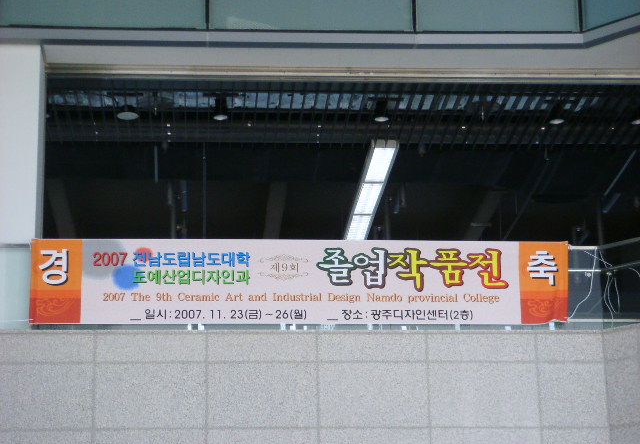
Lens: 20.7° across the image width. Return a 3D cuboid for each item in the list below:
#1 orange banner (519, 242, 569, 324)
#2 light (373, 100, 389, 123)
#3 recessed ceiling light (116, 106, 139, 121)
[{"bbox_3d":[2.469,0.678,19.357,0.545,0.940,0.030,0,-19,-4],"label":"orange banner"},{"bbox_3d":[0.740,-1.340,21.400,0.185,0.230,0.185,0,-19,-4],"label":"light"},{"bbox_3d":[-2.324,-1.310,21.200,0.260,0.120,0.260,0,-19,-4],"label":"recessed ceiling light"}]

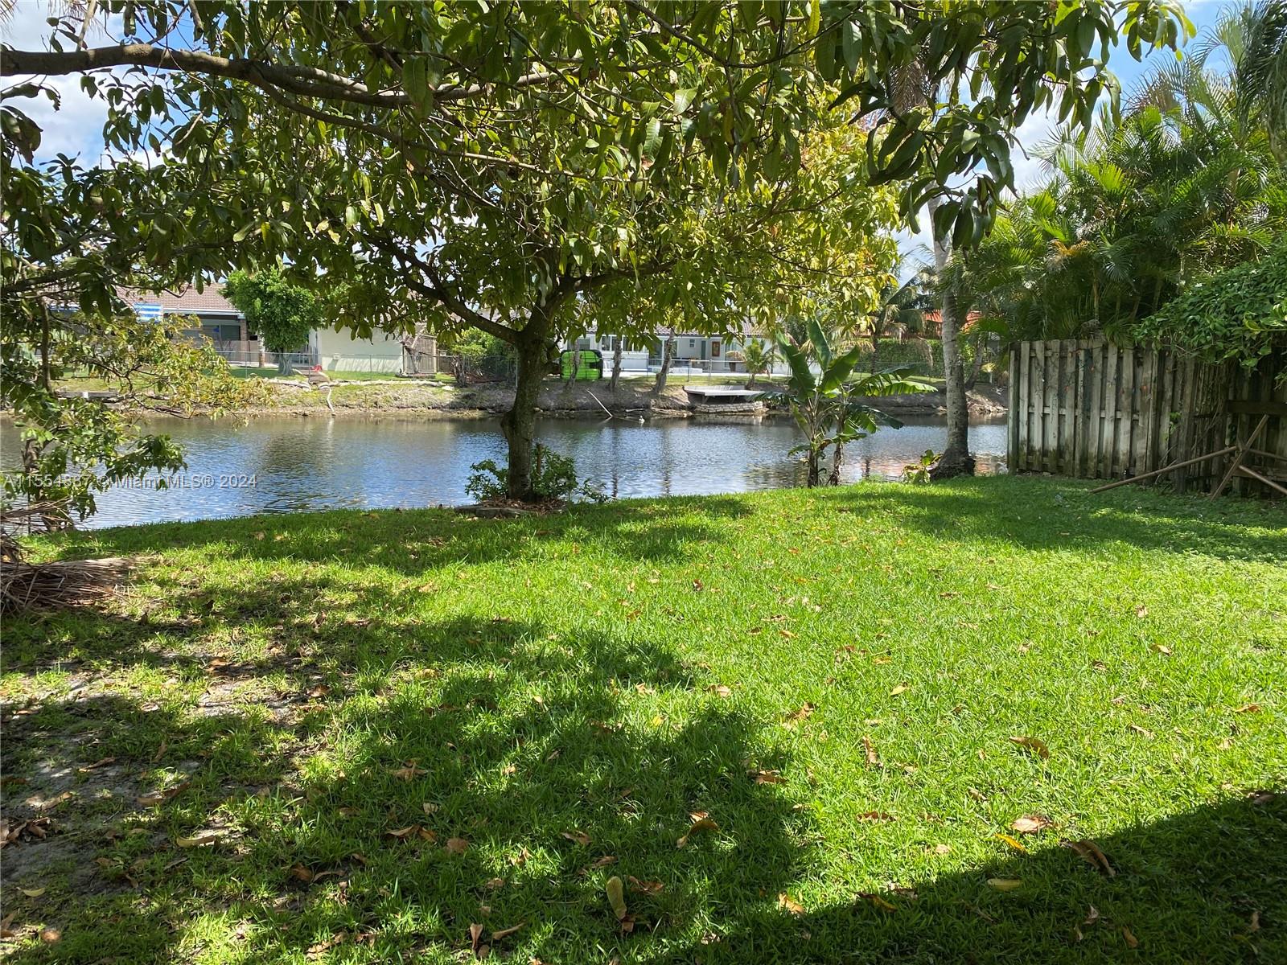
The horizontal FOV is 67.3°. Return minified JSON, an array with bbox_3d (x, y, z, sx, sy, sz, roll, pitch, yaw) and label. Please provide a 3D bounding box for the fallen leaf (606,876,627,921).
[{"bbox_3d":[-0.077,1.201,2.788,0.055,0.050,0.177,-1,8,-9],"label":"fallen leaf"}]

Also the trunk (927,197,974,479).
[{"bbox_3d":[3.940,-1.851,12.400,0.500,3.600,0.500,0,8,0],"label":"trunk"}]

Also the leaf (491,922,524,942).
[{"bbox_3d":[-0.369,1.222,2.631,0.102,0.030,0.035,-6,10,-39],"label":"leaf"}]

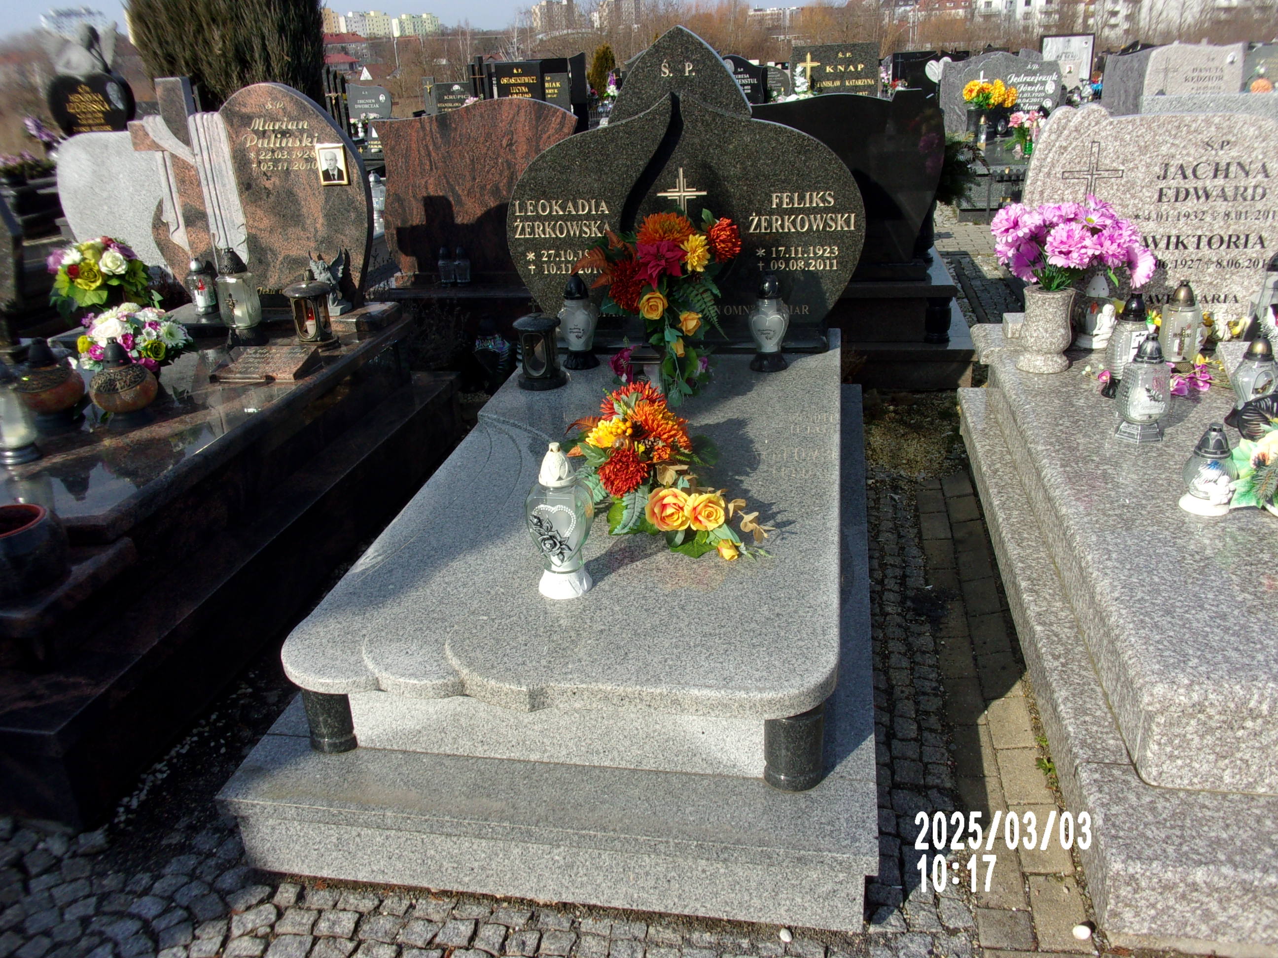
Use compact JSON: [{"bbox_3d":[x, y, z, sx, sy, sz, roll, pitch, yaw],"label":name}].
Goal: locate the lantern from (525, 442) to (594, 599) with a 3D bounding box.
[{"bbox_3d":[-0.173,0.085,2.272,0.150,0.347,0.132,-1,23,5],"label":"lantern"}]

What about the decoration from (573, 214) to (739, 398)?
[{"bbox_3d":[0.065,-0.574,3.422,0.530,0.620,0.400,0,25,8],"label":"decoration"}]

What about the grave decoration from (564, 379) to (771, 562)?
[{"bbox_3d":[0.058,-0.053,2.747,0.580,0.260,0.580,-1,25,6],"label":"grave decoration"}]

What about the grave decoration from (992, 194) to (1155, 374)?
[{"bbox_3d":[1.572,-0.690,3.765,0.550,0.590,0.460,1,24,11],"label":"grave decoration"}]

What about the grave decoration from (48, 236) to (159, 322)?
[{"bbox_3d":[-2.129,-0.781,4.117,0.410,0.350,0.370,-14,25,-24],"label":"grave decoration"}]

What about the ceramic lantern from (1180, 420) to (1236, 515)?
[{"bbox_3d":[1.437,-0.034,2.577,0.135,0.224,0.130,-1,25,6],"label":"ceramic lantern"}]

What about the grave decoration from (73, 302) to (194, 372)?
[{"bbox_3d":[-1.755,-0.448,3.513,0.380,0.290,0.350,1,26,11],"label":"grave decoration"}]

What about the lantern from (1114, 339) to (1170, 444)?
[{"bbox_3d":[1.469,-0.268,2.983,0.144,0.297,0.142,1,26,11],"label":"lantern"}]

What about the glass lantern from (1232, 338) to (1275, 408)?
[{"bbox_3d":[1.914,-0.315,3.219,0.135,0.283,0.130,-2,23,4],"label":"glass lantern"}]

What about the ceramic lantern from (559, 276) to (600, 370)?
[{"bbox_3d":[-0.221,-0.567,3.698,0.145,0.320,0.130,-1,23,5],"label":"ceramic lantern"}]

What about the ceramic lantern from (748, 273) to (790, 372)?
[{"bbox_3d":[0.461,-0.570,3.694,0.150,0.332,0.135,0,25,8],"label":"ceramic lantern"}]

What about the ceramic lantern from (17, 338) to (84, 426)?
[{"bbox_3d":[-1.926,-0.327,3.376,0.195,0.268,0.195,-16,26,-28],"label":"ceramic lantern"}]

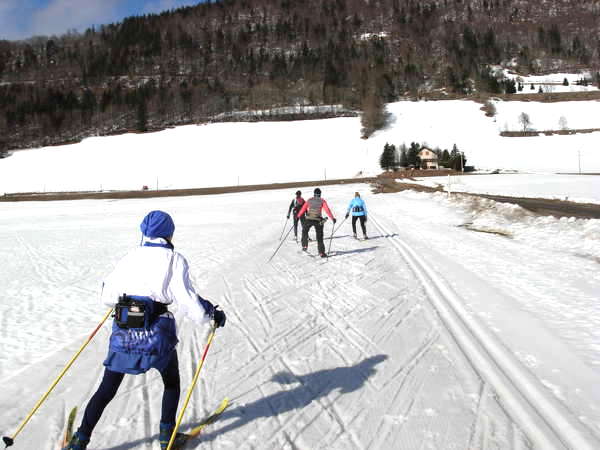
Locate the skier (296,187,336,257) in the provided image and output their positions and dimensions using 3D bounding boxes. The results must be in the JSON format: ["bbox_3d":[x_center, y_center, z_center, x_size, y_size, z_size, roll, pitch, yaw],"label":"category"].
[{"bbox_3d":[0.441,-0.065,17.100,0.980,1.740,0.650,-3,3,2],"label":"skier"}]

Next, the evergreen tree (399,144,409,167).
[{"bbox_3d":[35.682,-23.760,226.000,3.100,7.900,3.100,-3,3,0],"label":"evergreen tree"}]

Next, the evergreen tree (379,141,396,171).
[{"bbox_3d":[29.743,-23.086,222.000,5.200,9.400,5.200,-3,3,0],"label":"evergreen tree"}]

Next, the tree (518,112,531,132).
[{"bbox_3d":[119.554,-54.463,350.000,6.600,10.600,6.600,-3,3,0],"label":"tree"}]

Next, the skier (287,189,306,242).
[{"bbox_3d":[-0.061,-0.329,22.800,0.740,1.690,0.600,-2,3,7],"label":"skier"}]

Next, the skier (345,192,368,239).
[{"bbox_3d":[1.913,-0.320,22.200,0.740,1.580,0.600,-3,3,6],"label":"skier"}]

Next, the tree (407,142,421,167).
[{"bbox_3d":[38.682,-23.804,224.000,4.500,8.500,4.500,-3,3,0],"label":"tree"}]

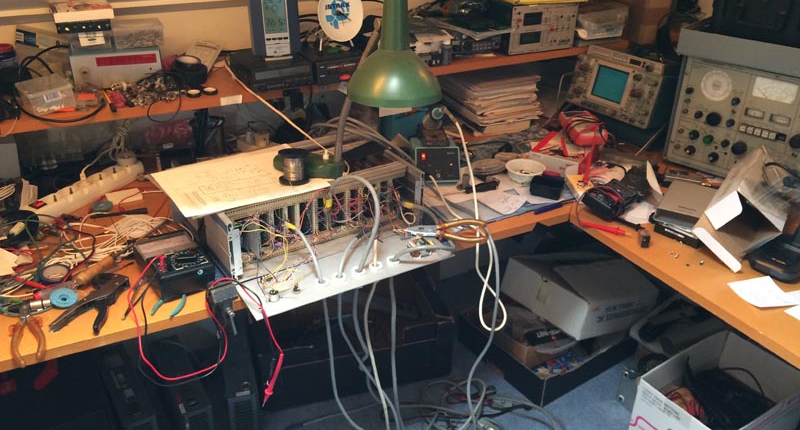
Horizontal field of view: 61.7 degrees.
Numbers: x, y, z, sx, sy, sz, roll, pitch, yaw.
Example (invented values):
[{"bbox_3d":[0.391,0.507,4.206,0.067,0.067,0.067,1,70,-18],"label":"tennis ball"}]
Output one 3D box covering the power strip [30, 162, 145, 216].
[{"bbox_3d":[-0.736,-0.055,1.594,0.052,0.045,0.315,13,30,24],"label":"power strip"}]

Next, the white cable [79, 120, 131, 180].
[{"bbox_3d":[-0.758,-0.162,1.728,0.140,0.150,0.070,-13,31,-24],"label":"white cable"}]

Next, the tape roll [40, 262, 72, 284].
[{"bbox_3d":[-0.665,0.113,1.296,0.053,0.014,0.053,-13,29,-23],"label":"tape roll"}]

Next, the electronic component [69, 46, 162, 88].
[{"bbox_3d":[-0.655,-0.366,1.572,0.188,0.075,0.200,-8,28,-15],"label":"electronic component"}]

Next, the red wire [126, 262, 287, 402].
[{"bbox_3d":[-0.403,0.245,1.394,0.270,0.300,0.200,-13,30,-23],"label":"red wire"}]

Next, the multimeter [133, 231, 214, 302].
[{"bbox_3d":[-0.486,0.108,1.447,0.112,0.060,0.168,-16,31,-28],"label":"multimeter"}]

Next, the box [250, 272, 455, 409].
[{"bbox_3d":[-0.180,0.397,2.321,0.615,0.227,0.400,-8,28,-14],"label":"box"}]

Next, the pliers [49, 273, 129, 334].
[{"bbox_3d":[-0.572,0.171,1.285,0.100,0.028,0.180,6,29,9],"label":"pliers"}]

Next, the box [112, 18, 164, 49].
[{"bbox_3d":[-0.721,-0.503,1.849,0.120,0.057,0.100,-10,29,-17],"label":"box"}]

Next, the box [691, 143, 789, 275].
[{"bbox_3d":[0.818,-0.018,1.561,0.131,0.101,0.290,48,48,7],"label":"box"}]

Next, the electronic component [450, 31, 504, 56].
[{"bbox_3d":[0.180,-0.514,1.955,0.160,0.050,0.180,-11,31,-21],"label":"electronic component"}]

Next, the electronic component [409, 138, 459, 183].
[{"bbox_3d":[0.093,-0.143,1.707,0.107,0.094,0.100,-1,27,-2],"label":"electronic component"}]

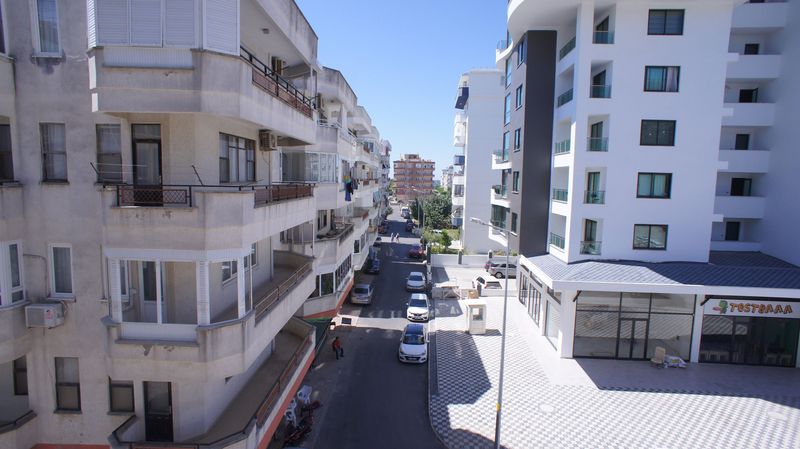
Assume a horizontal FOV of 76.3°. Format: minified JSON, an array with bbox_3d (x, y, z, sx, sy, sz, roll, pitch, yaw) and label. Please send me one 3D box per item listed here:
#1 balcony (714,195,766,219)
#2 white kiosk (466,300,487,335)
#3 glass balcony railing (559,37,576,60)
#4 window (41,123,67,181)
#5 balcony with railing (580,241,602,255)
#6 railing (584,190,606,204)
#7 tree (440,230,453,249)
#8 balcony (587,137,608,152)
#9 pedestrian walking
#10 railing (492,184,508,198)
[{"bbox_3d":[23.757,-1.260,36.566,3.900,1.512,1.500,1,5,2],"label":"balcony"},{"bbox_3d":[5.733,6.894,37.930,1.200,2.200,1.300,1,6,-3],"label":"white kiosk"},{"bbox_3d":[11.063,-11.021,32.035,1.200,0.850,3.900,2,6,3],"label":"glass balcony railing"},{"bbox_3d":[-8.656,-1.791,12.730,0.630,1.476,0.150,1,6,1],"label":"window"},{"bbox_3d":[11.893,1.428,31.970,1.280,0.900,0.900,2,5,3],"label":"balcony with railing"},{"bbox_3d":[12.039,-1.659,31.444,1.291,0.829,0.100,1,5,2],"label":"railing"},{"bbox_3d":[7.122,2.249,77.484,1.740,2.681,1.740,1,5,0],"label":"tree"},{"bbox_3d":[12.113,-4.871,31.151,1.301,0.854,0.100,1,5,2],"label":"balcony"},{"bbox_3d":[-3.988,8.017,32.678,0.650,1.600,0.550,-2,6,-35],"label":"pedestrian walking"},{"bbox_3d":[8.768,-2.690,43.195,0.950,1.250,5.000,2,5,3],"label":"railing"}]

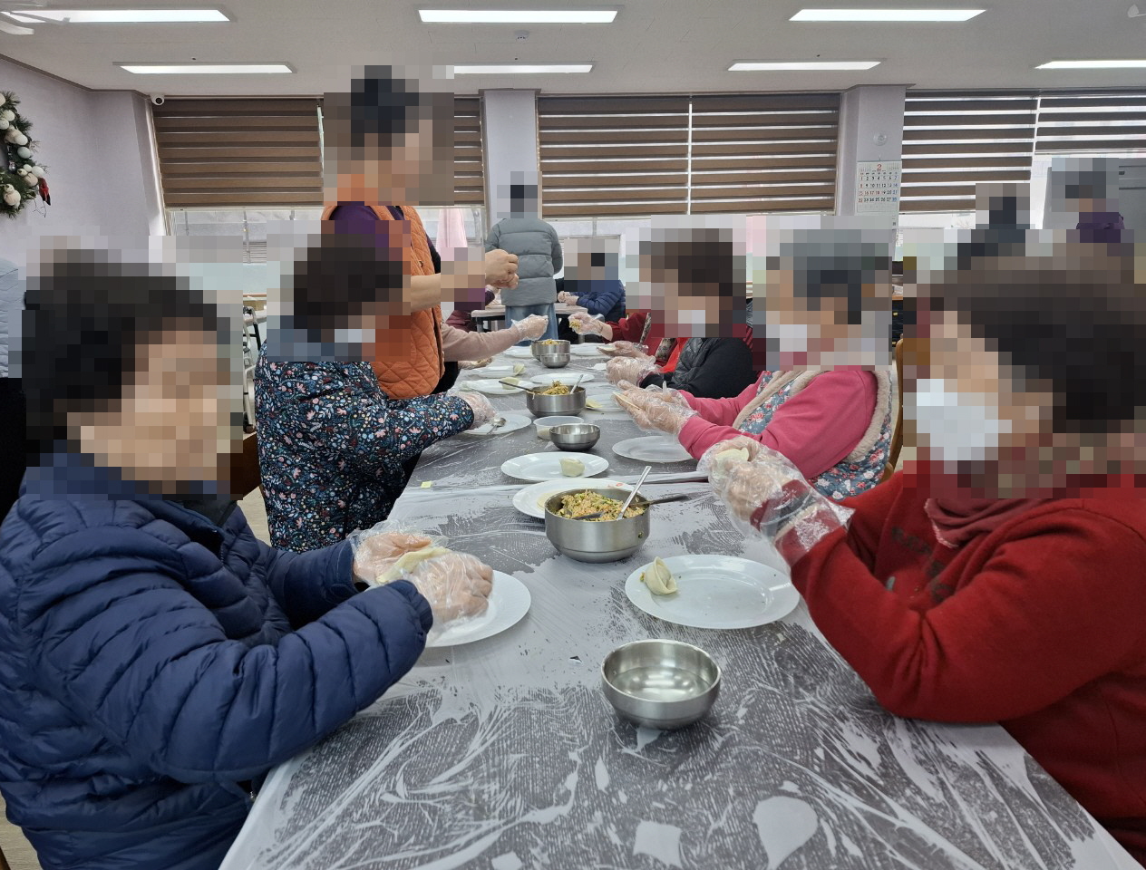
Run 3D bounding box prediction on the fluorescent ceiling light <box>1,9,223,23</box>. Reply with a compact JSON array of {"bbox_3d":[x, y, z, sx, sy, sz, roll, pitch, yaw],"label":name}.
[{"bbox_3d":[-2.683,-2.493,4.568,1.210,0.035,0.235,-3,14,-5],"label":"fluorescent ceiling light"}]

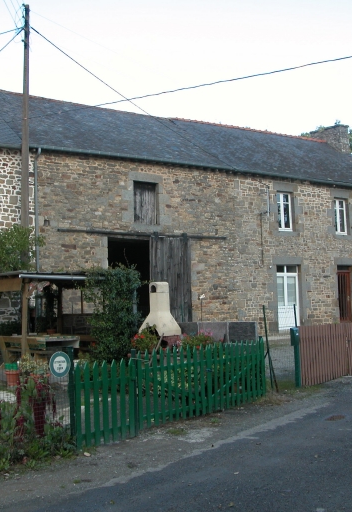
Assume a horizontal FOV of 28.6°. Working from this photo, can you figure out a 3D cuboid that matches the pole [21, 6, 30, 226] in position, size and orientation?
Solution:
[{"bbox_3d":[-3.865,-2.008,17.700,0.200,9.090,0.200,2,-4,-36],"label":"pole"}]

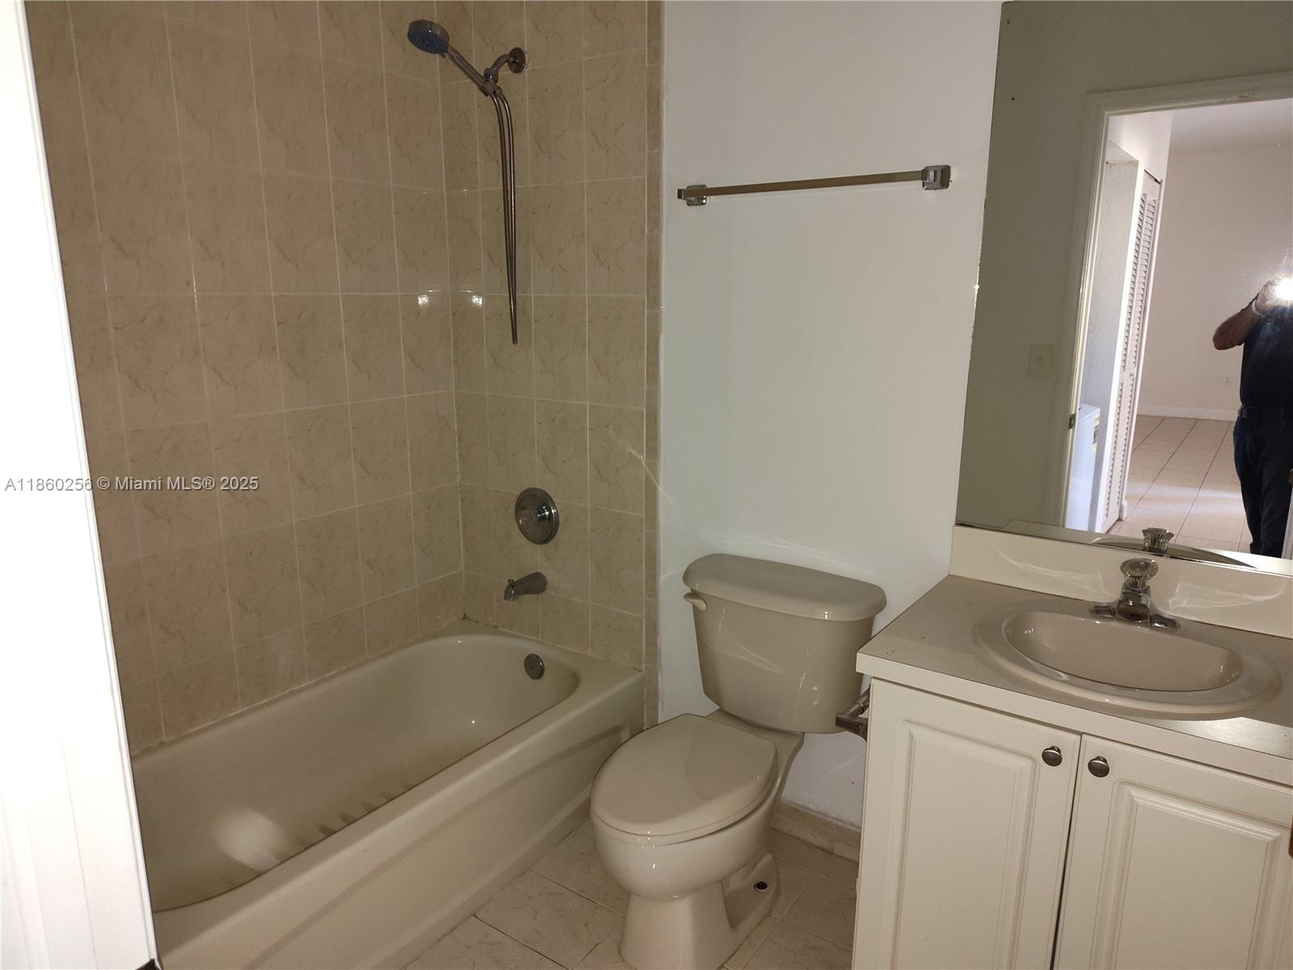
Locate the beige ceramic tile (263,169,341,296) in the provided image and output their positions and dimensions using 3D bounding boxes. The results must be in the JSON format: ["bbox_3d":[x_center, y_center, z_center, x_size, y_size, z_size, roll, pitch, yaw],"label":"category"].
[{"bbox_3d":[-0.913,-0.661,2.282,0.010,0.302,0.200,9,15,34],"label":"beige ceramic tile"}]

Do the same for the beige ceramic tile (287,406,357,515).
[{"bbox_3d":[-0.919,-0.067,2.425,0.010,0.304,0.201,9,15,34],"label":"beige ceramic tile"}]

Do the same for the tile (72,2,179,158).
[{"bbox_3d":[-1.139,-0.883,1.883,0.010,0.301,0.200,9,15,34],"label":"tile"}]

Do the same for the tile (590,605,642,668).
[{"bbox_3d":[-0.086,0.457,2.579,0.200,0.171,0.010,9,15,34],"label":"tile"}]

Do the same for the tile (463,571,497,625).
[{"bbox_3d":[-0.563,0.380,2.909,0.144,0.168,0.010,9,16,34],"label":"tile"}]

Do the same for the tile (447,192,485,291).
[{"bbox_3d":[-0.558,-0.744,2.651,0.145,0.302,0.010,9,16,34],"label":"tile"}]

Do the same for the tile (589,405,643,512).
[{"bbox_3d":[-0.084,-0.073,2.460,0.200,0.302,0.010,9,16,34],"label":"tile"}]

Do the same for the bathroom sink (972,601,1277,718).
[{"bbox_3d":[0.847,0.372,1.560,0.485,0.175,0.485,9,15,34],"label":"bathroom sink"}]

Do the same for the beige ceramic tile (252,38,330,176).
[{"bbox_3d":[-0.916,-0.962,2.221,0.010,0.304,0.201,9,15,34],"label":"beige ceramic tile"}]

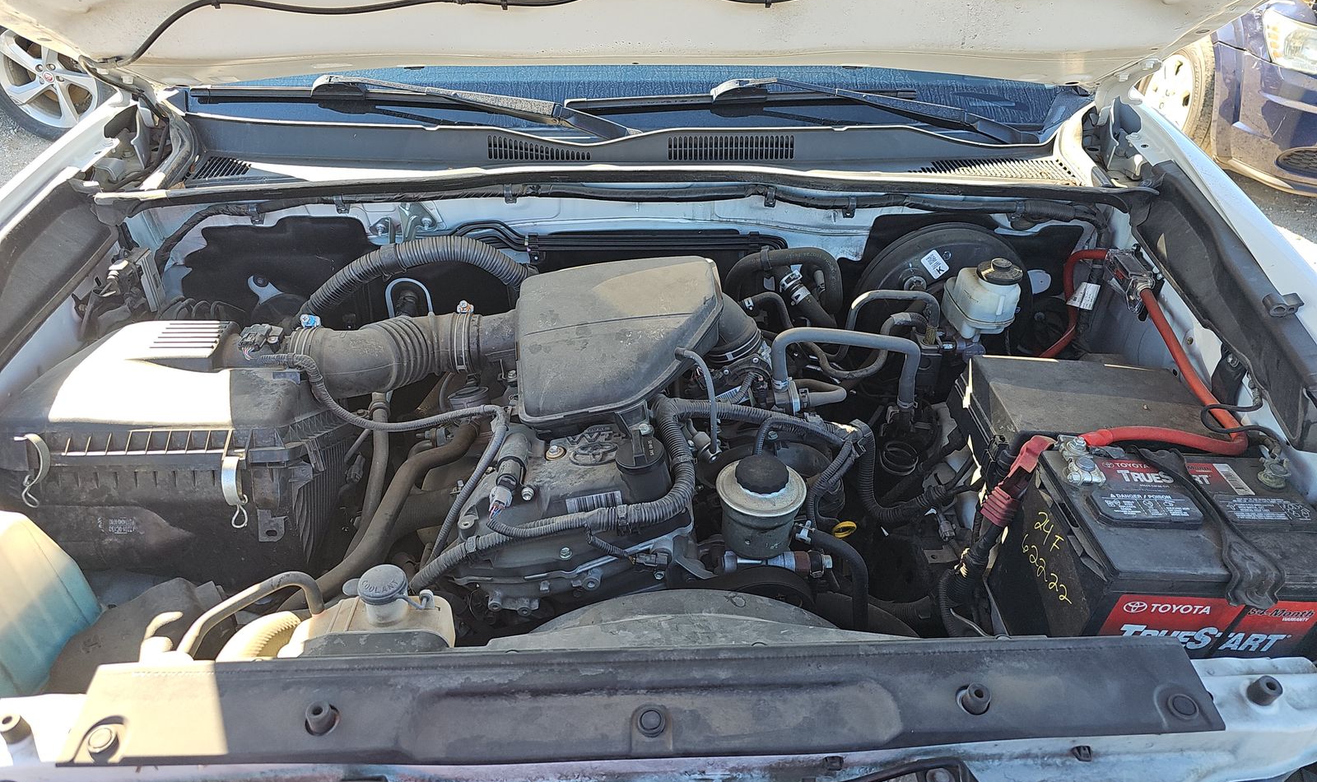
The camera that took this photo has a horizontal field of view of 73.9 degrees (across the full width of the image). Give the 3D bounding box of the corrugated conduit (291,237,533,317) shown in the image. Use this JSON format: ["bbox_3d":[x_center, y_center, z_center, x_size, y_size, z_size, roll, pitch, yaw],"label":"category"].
[{"bbox_3d":[-0.314,-0.148,1.130,0.290,0.085,0.090,-1,34,0],"label":"corrugated conduit"}]

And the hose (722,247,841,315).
[{"bbox_3d":[0.163,-0.144,1.140,0.155,0.075,0.070,-1,34,0],"label":"hose"}]

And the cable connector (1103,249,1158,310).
[{"bbox_3d":[0.632,-0.149,1.170,0.035,0.042,0.085,0,36,0],"label":"cable connector"}]

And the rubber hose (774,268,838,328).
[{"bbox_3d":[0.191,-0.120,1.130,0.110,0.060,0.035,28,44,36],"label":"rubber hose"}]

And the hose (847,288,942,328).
[{"bbox_3d":[0.304,-0.106,1.130,0.120,0.045,0.045,0,36,0],"label":"hose"}]

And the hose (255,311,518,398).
[{"bbox_3d":[-0.332,-0.047,1.018,0.310,0.088,0.120,-1,34,0],"label":"hose"}]

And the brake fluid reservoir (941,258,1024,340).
[{"bbox_3d":[0.431,-0.124,1.170,0.085,0.090,0.105,0,36,0],"label":"brake fluid reservoir"}]

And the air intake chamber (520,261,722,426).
[{"bbox_3d":[-0.045,-0.067,1.119,0.247,0.120,0.260,0,36,0],"label":"air intake chamber"}]

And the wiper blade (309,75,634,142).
[{"bbox_3d":[-0.292,-0.445,1.370,0.530,0.050,0.060,11,37,11],"label":"wiper blade"}]

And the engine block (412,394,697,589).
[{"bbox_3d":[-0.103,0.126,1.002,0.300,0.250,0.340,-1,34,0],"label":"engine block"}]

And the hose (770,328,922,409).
[{"bbox_3d":[0.229,-0.028,1.075,0.185,0.085,0.055,0,36,0],"label":"hose"}]

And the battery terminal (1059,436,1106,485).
[{"bbox_3d":[0.411,0.068,0.850,0.038,0.032,0.052,-1,34,0],"label":"battery terminal"}]

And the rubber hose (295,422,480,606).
[{"bbox_3d":[-0.333,0.150,1.075,0.080,0.075,0.280,25,60,30],"label":"rubber hose"}]

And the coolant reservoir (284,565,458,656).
[{"bbox_3d":[-0.245,0.211,0.751,0.140,0.145,0.090,-1,34,0],"label":"coolant reservoir"}]

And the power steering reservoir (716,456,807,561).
[{"bbox_3d":[0.100,0.109,0.857,0.088,0.088,0.088,-1,34,0],"label":"power steering reservoir"}]

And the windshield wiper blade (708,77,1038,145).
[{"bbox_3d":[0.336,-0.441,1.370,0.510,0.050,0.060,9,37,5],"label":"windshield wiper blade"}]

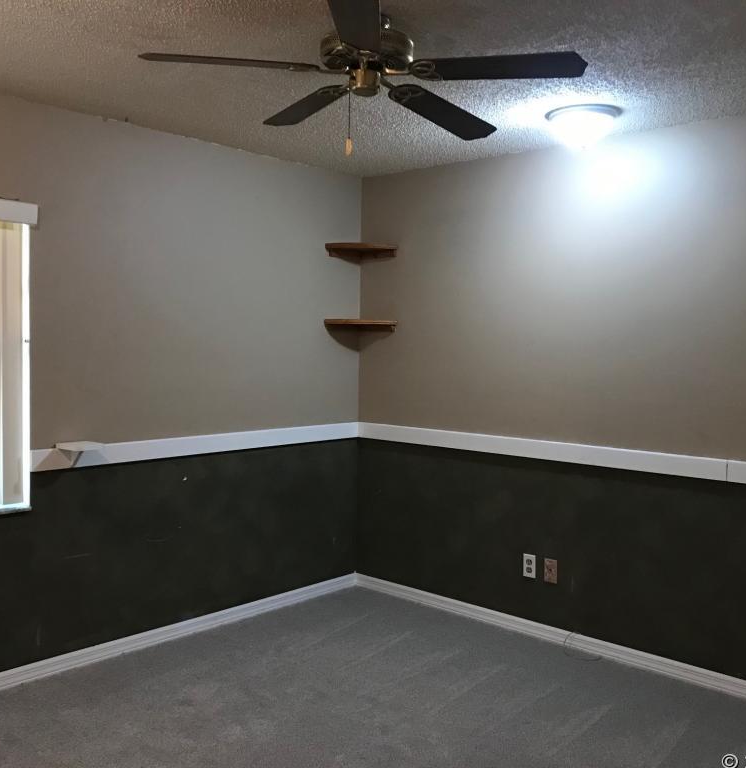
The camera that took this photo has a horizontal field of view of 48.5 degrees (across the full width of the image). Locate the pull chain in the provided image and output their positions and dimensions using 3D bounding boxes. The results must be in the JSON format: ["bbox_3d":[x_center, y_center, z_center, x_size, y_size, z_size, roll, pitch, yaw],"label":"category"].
[{"bbox_3d":[-0.076,-0.789,2.510,0.020,0.195,0.020,1,3,0],"label":"pull chain"}]

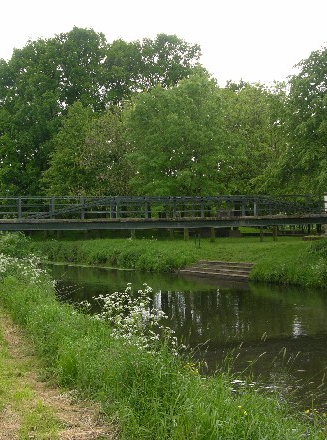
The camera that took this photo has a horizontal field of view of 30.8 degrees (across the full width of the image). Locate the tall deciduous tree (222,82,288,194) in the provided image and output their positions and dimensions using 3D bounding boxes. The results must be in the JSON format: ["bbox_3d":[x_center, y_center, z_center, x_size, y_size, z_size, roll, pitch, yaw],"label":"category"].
[{"bbox_3d":[6.800,-4.300,44.000,6.500,11.700,6.300,0,0,0],"label":"tall deciduous tree"}]

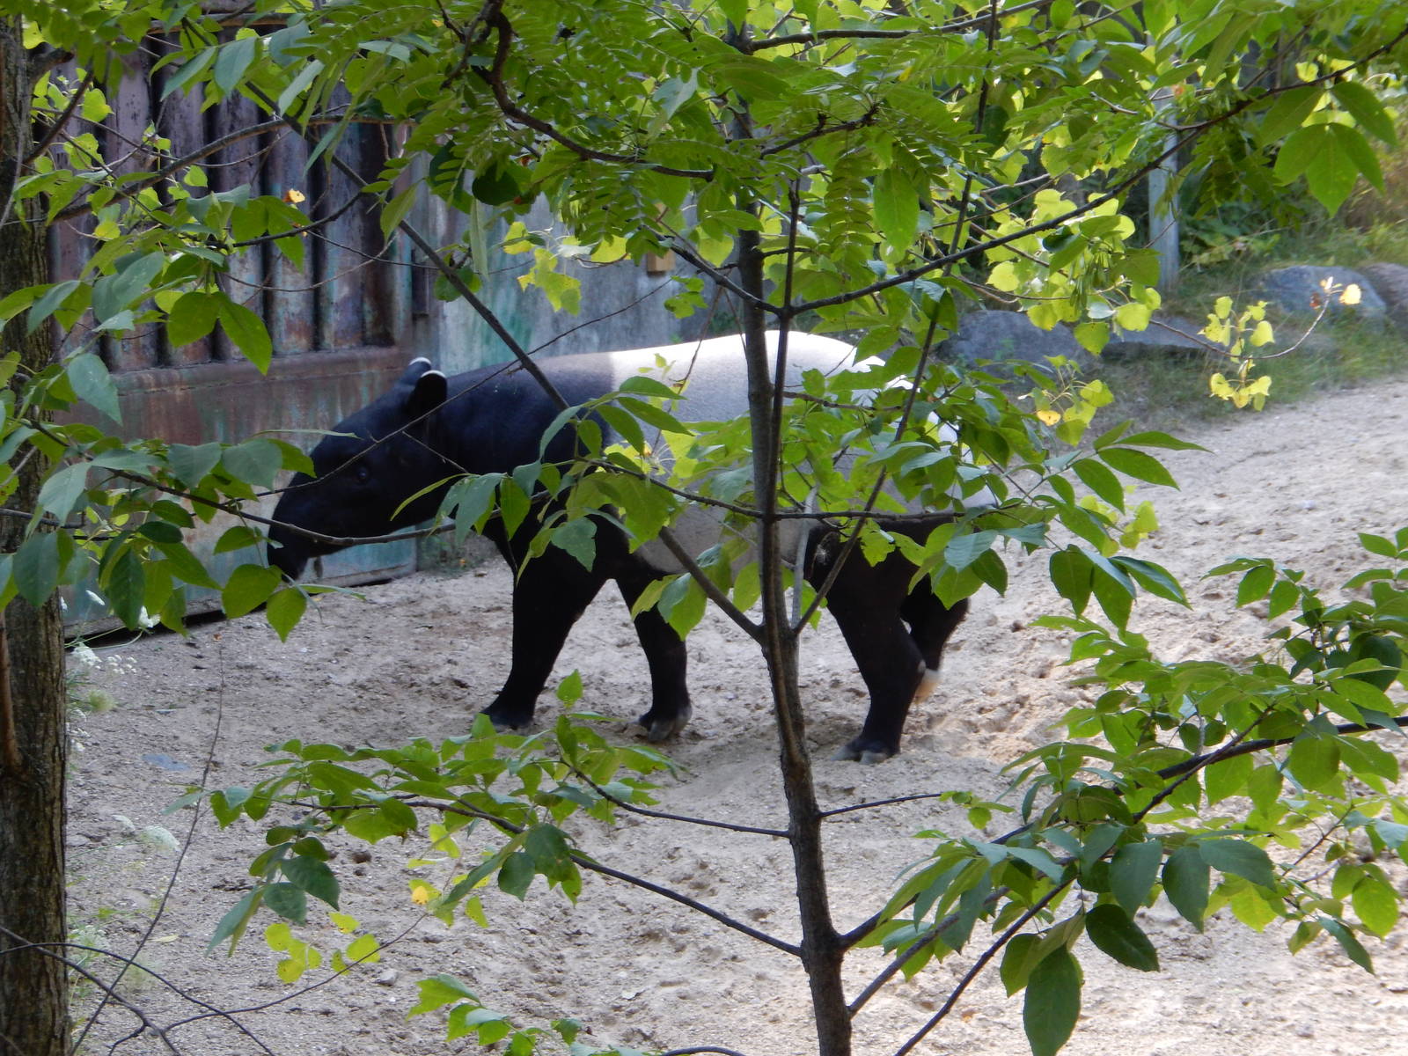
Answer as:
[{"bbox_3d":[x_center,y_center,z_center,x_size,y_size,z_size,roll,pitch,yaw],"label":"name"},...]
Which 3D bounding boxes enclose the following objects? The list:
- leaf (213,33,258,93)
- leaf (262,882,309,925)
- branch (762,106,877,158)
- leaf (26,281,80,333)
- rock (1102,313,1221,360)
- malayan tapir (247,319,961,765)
[{"bbox_3d":[-0.540,-0.537,5.500,0.043,0.076,0.020,22,6,-2],"label":"leaf"},{"bbox_3d":[-0.572,0.512,6.500,0.055,0.080,0.020,-37,-18,-17],"label":"leaf"},{"bbox_3d":[0.133,-0.458,5.500,0.149,0.025,0.030,-22,6,2],"label":"branch"},{"bbox_3d":[-0.752,-0.256,5.500,0.033,0.084,0.020,44,5,-4],"label":"leaf"},{"bbox_3d":[1.873,-0.777,19.500,0.550,0.190,0.380,2,7,14],"label":"rock"},{"bbox_3d":[-0.197,0.040,11.900,1.820,1.030,0.560,2,7,14],"label":"malayan tapir"}]

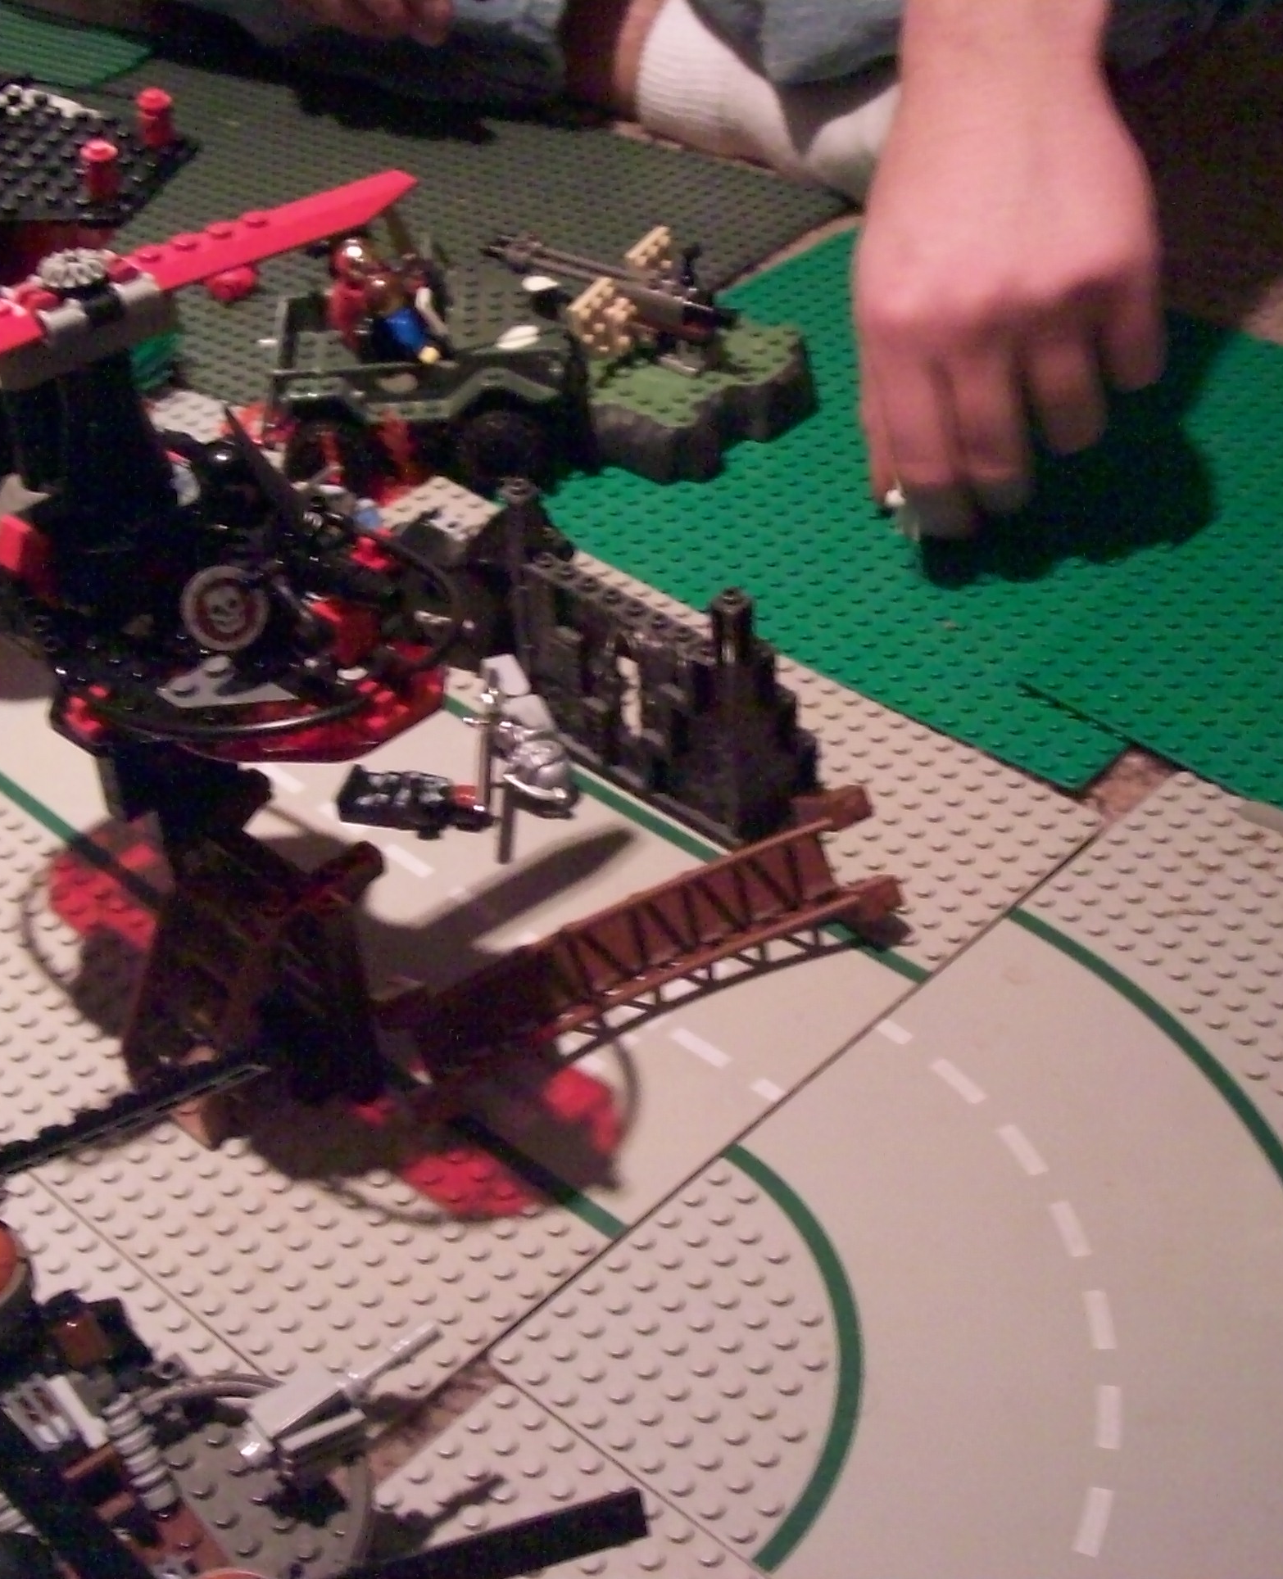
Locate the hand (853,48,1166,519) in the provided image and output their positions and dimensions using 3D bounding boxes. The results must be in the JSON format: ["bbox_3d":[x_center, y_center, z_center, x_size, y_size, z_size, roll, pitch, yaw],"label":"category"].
[{"bbox_3d":[0.107,-0.150,0.651,0.088,0.110,0.138,1,40,5],"label":"hand"}]

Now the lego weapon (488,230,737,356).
[{"bbox_3d":[-0.008,-0.165,0.727,0.103,0.032,0.065,22,45,27],"label":"lego weapon"}]

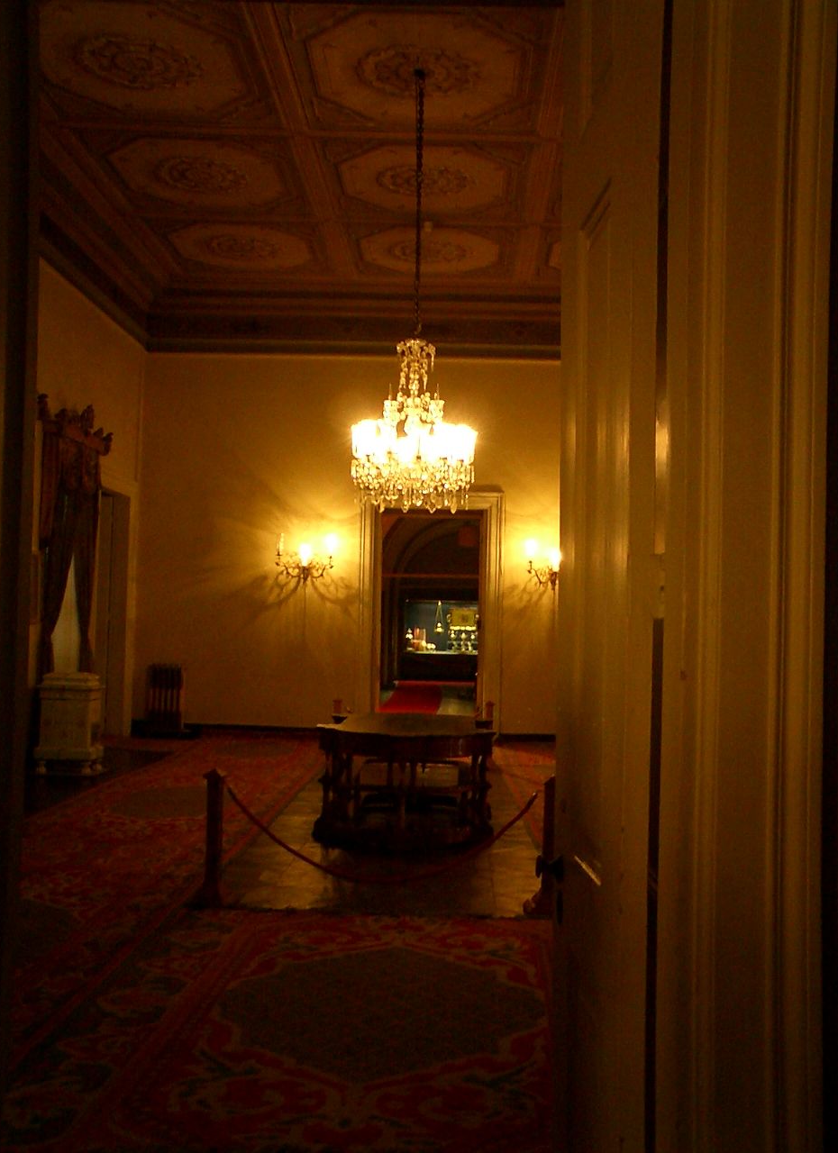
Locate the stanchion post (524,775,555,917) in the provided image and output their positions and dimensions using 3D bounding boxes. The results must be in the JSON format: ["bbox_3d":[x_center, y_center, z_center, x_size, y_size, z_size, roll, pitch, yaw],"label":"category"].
[{"bbox_3d":[0.706,1.463,6.768,0.210,0.742,0.210,1,-2,2],"label":"stanchion post"}]

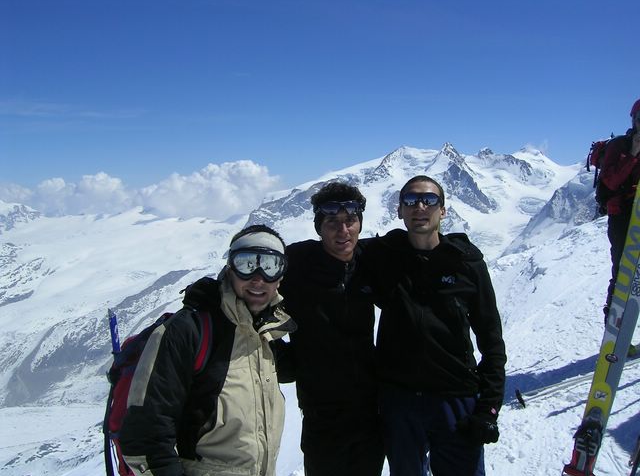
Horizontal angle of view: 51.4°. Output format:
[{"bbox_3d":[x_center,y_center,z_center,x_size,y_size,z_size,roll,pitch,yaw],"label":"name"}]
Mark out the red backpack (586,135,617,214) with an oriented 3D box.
[{"bbox_3d":[2.055,-0.440,4.750,0.250,0.540,0.310,2,3,37],"label":"red backpack"}]

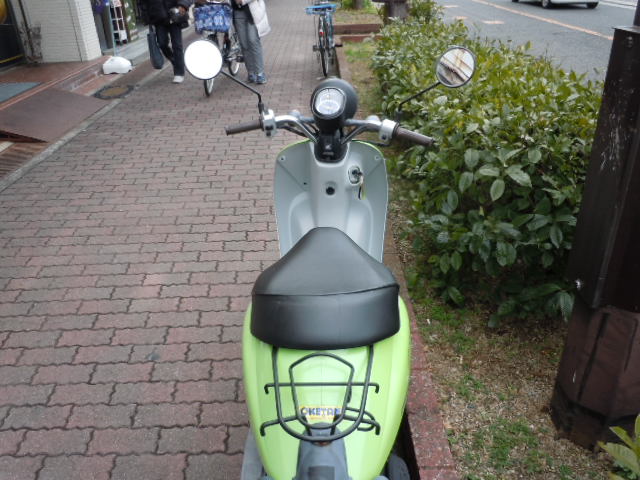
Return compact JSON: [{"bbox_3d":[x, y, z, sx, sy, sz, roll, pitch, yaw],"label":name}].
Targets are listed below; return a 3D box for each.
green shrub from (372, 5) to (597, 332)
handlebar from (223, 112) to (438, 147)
[{"bbox_3d":[1.196,-1.298,4.581,1.320,0.680,5.800,1,27,3],"label":"green shrub"},{"bbox_3d":[0.033,-0.330,1.560,0.630,0.105,0.175,3,27,7],"label":"handlebar"}]

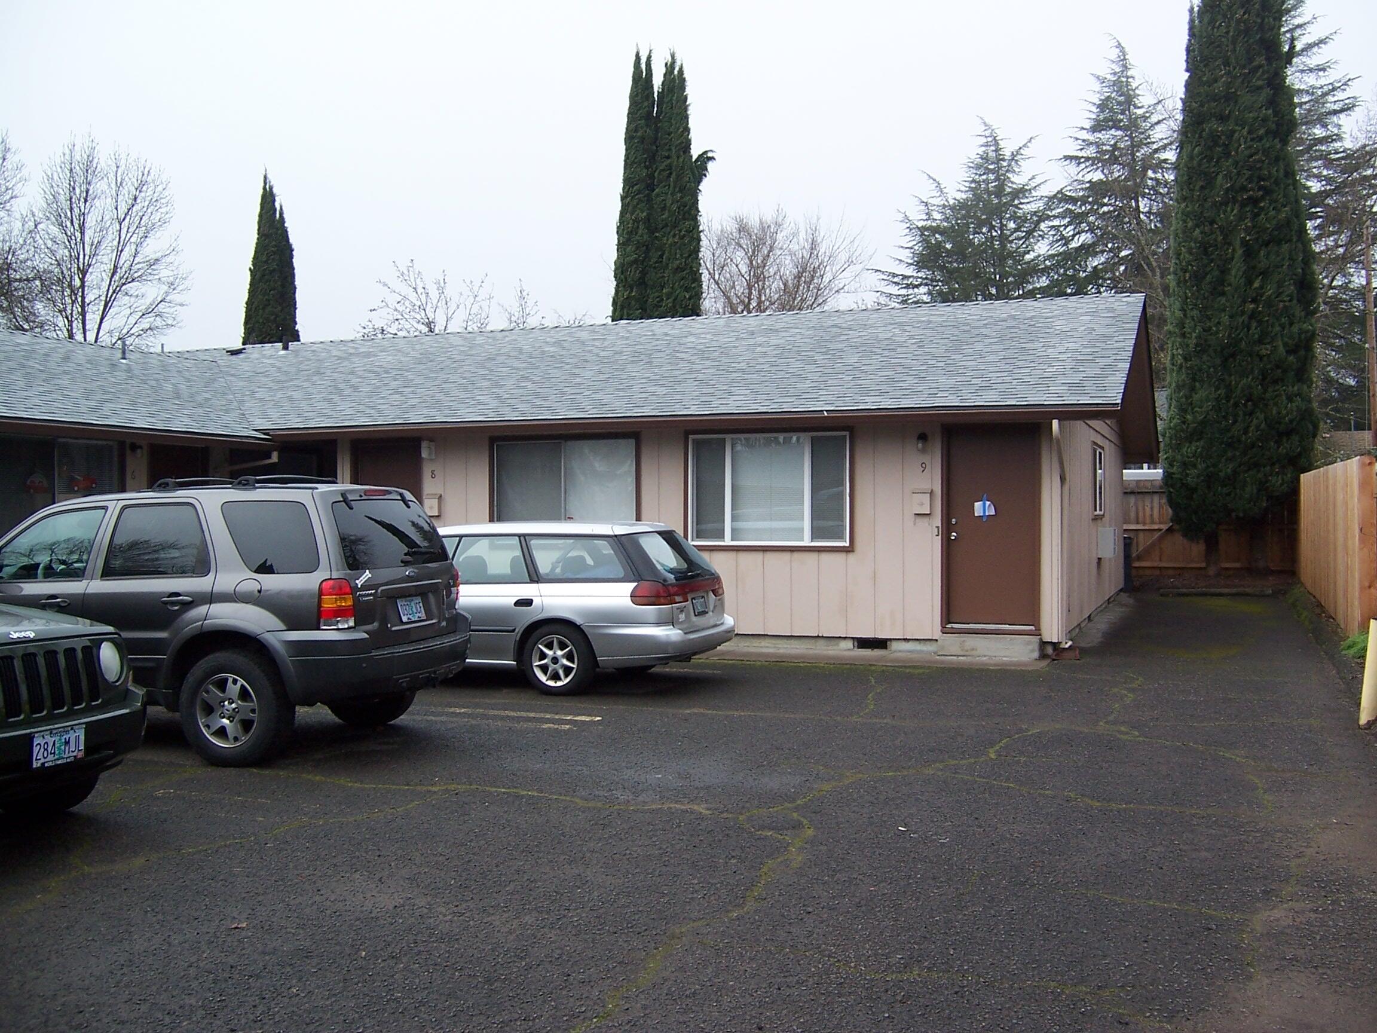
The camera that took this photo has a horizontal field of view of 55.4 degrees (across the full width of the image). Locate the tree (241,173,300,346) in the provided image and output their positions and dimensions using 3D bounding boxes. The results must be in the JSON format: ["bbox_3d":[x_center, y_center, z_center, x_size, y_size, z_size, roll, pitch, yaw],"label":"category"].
[{"bbox_3d":[-12.439,-4.414,38.960,2.000,11.490,2.000,0,1,0],"label":"tree"}]

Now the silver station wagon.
[{"bbox_3d":[-1.980,0.790,12.400,4.680,1.480,1.710,0,1,23],"label":"silver station wagon"}]

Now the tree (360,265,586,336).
[{"bbox_3d":[-5.959,-2.772,35.975,6.200,8.200,5.400,0,1,0],"label":"tree"}]

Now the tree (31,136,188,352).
[{"bbox_3d":[-19.483,-5.701,43.949,5.500,14.050,5.500,0,1,0],"label":"tree"}]

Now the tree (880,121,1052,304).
[{"bbox_3d":[10.387,-6.493,46.942,8.000,15.280,8.000,0,1,0],"label":"tree"}]

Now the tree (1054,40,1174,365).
[{"bbox_3d":[16.492,-8.489,49.924,8.000,19.150,8.000,0,1,0],"label":"tree"}]

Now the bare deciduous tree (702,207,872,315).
[{"bbox_3d":[2.881,-4.079,39.963,5.800,10.650,5.600,0,1,0],"label":"bare deciduous tree"}]

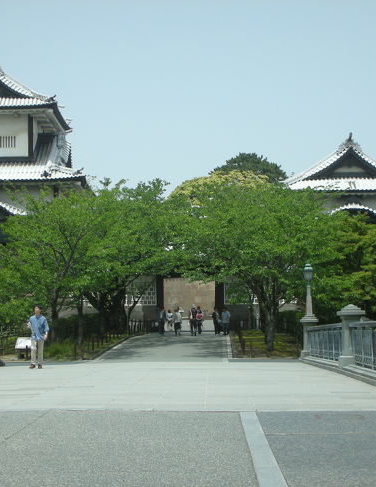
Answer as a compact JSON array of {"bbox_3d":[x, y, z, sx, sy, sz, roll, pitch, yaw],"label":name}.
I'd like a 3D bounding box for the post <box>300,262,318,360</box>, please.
[{"bbox_3d":[3.640,2.013,34.300,0.530,2.880,0.530,-1,-4,1],"label":"post"}]

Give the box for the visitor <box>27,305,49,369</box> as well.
[{"bbox_3d":[-4.021,2.512,30.800,0.560,1.700,0.380,-1,-4,7],"label":"visitor"}]

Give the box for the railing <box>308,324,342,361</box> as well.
[{"bbox_3d":[3.521,2.482,29.000,0.140,0.840,9.800,-1,-4,1],"label":"railing"}]

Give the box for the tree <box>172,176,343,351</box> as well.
[{"bbox_3d":[2.580,0.705,42.500,6.200,6.400,6.000,0,-4,0],"label":"tree"}]

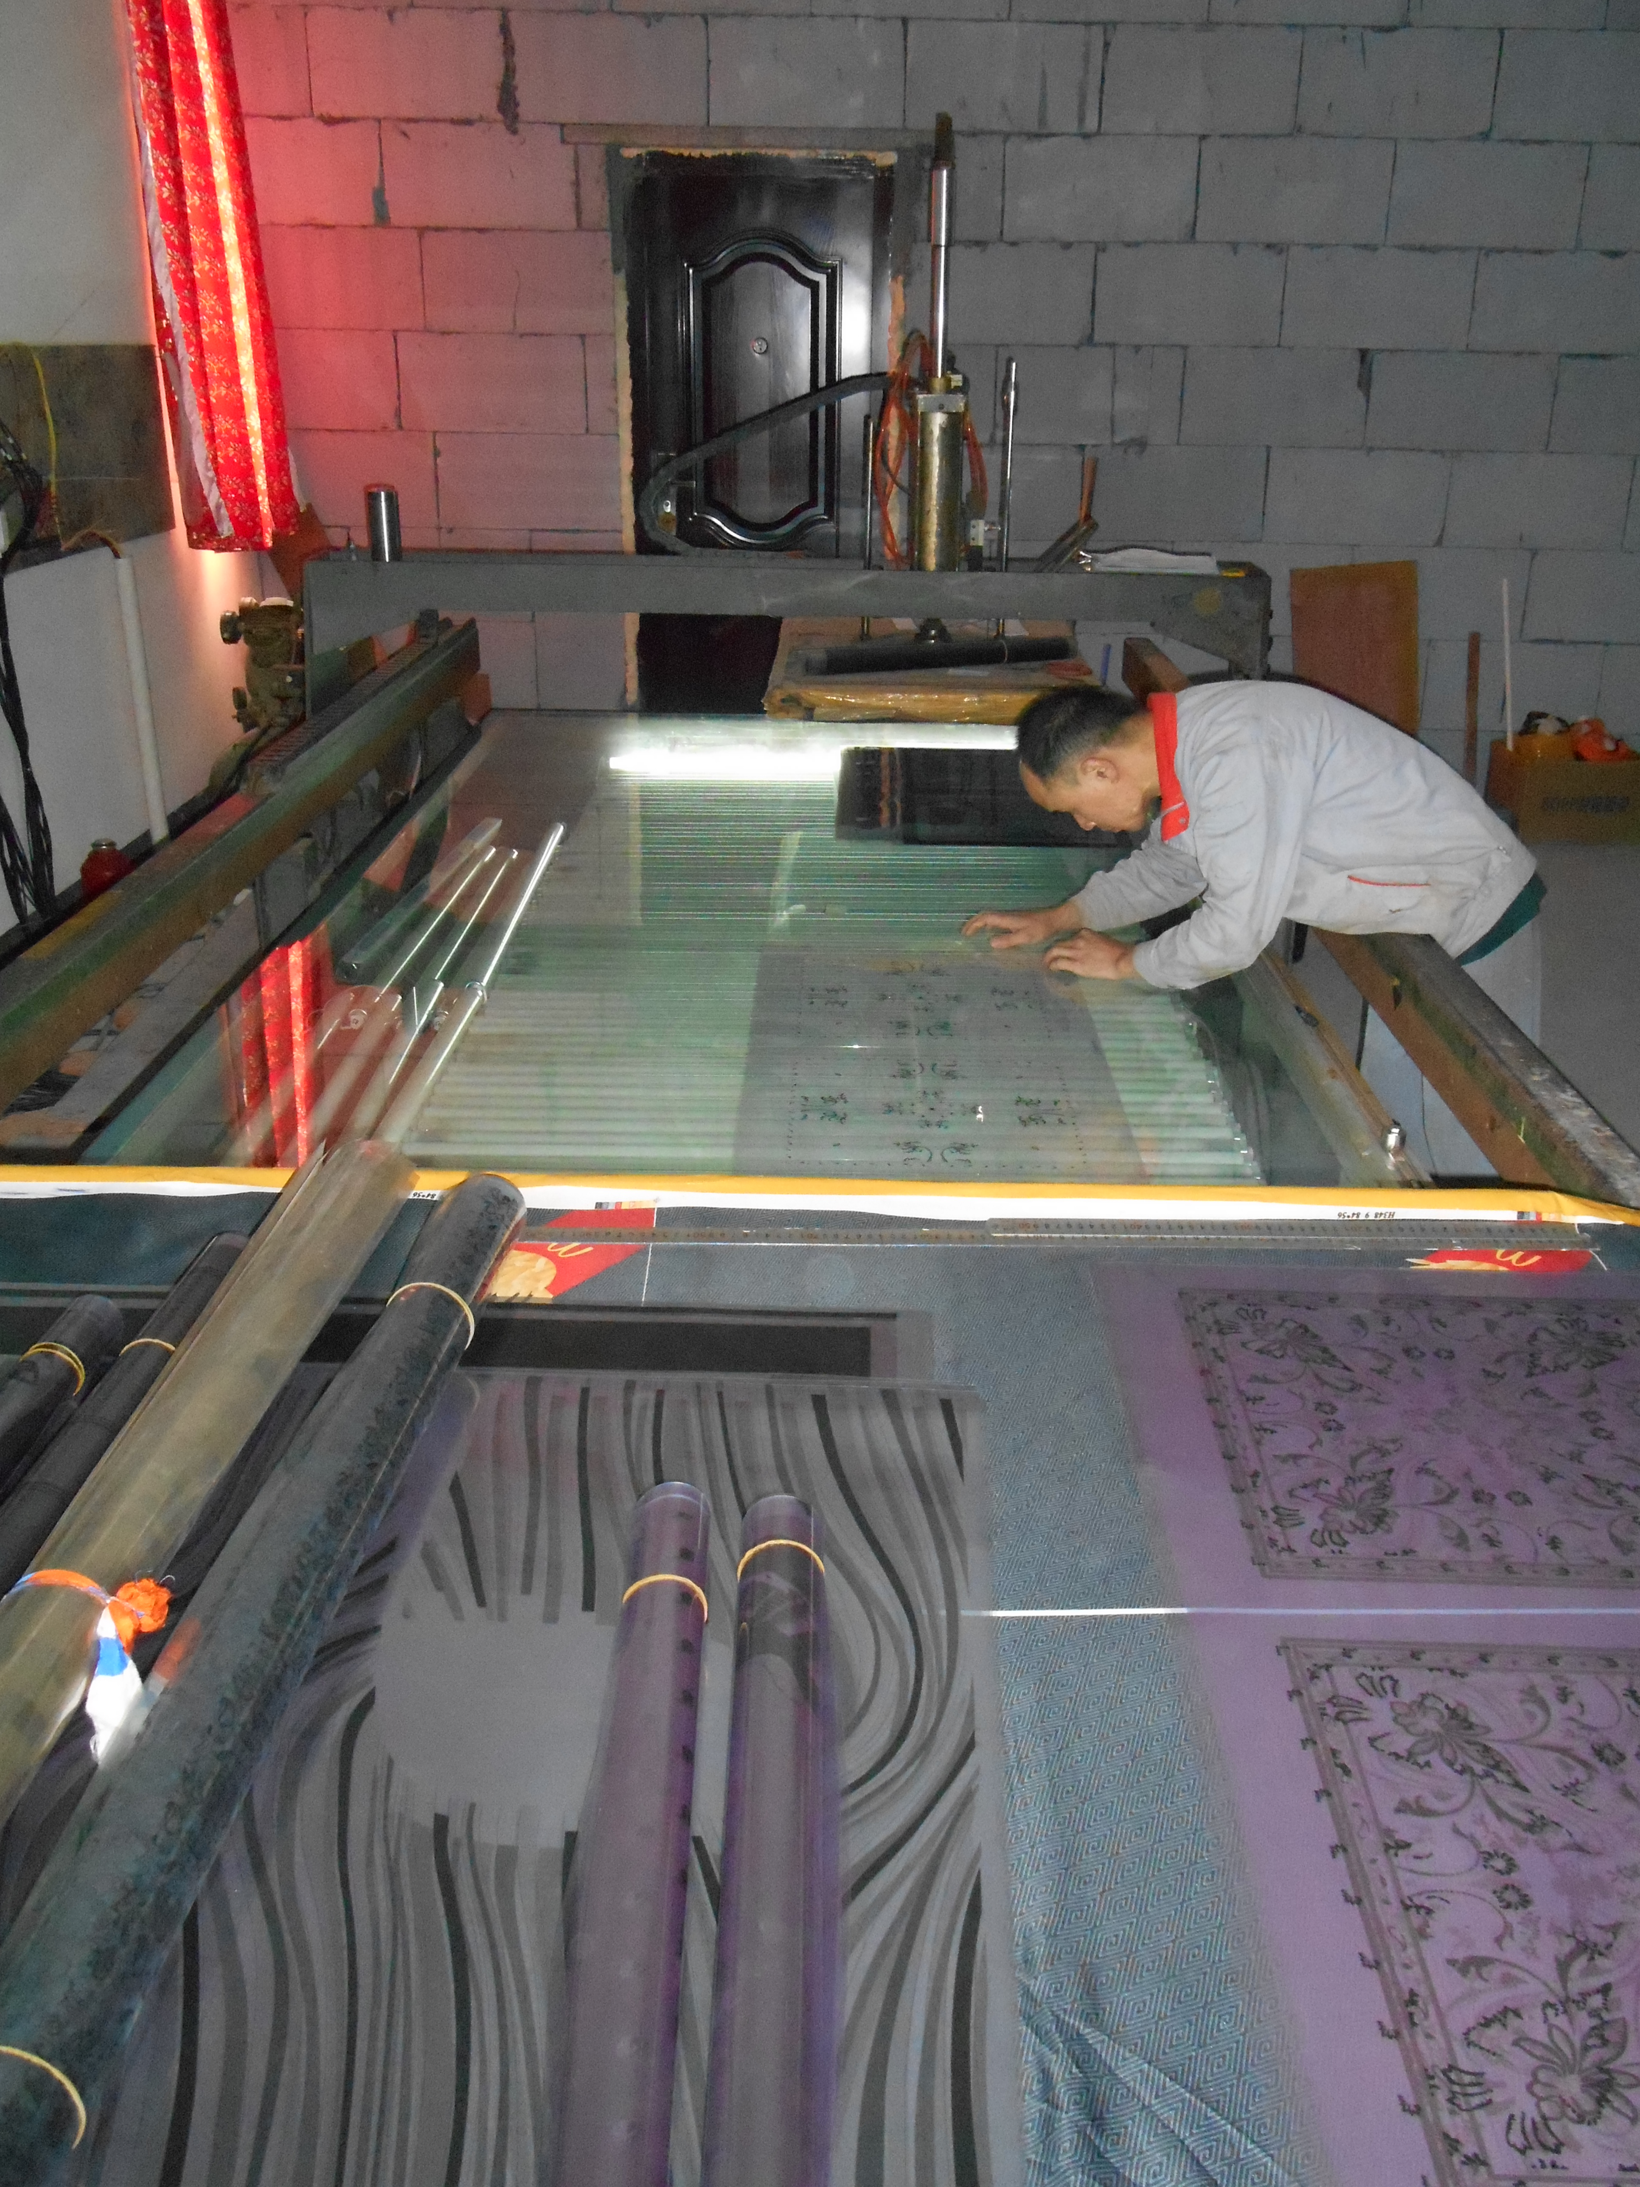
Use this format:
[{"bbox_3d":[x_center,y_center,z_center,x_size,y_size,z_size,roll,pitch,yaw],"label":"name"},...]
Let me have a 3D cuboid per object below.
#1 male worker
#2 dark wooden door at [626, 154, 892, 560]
[{"bbox_3d":[0.600,-0.045,2.855,0.840,1.130,0.520,3,21,5],"label":"male worker"},{"bbox_3d":[-0.204,-1.974,6.498,0.850,2.050,0.090,1,21,0],"label":"dark wooden door"}]

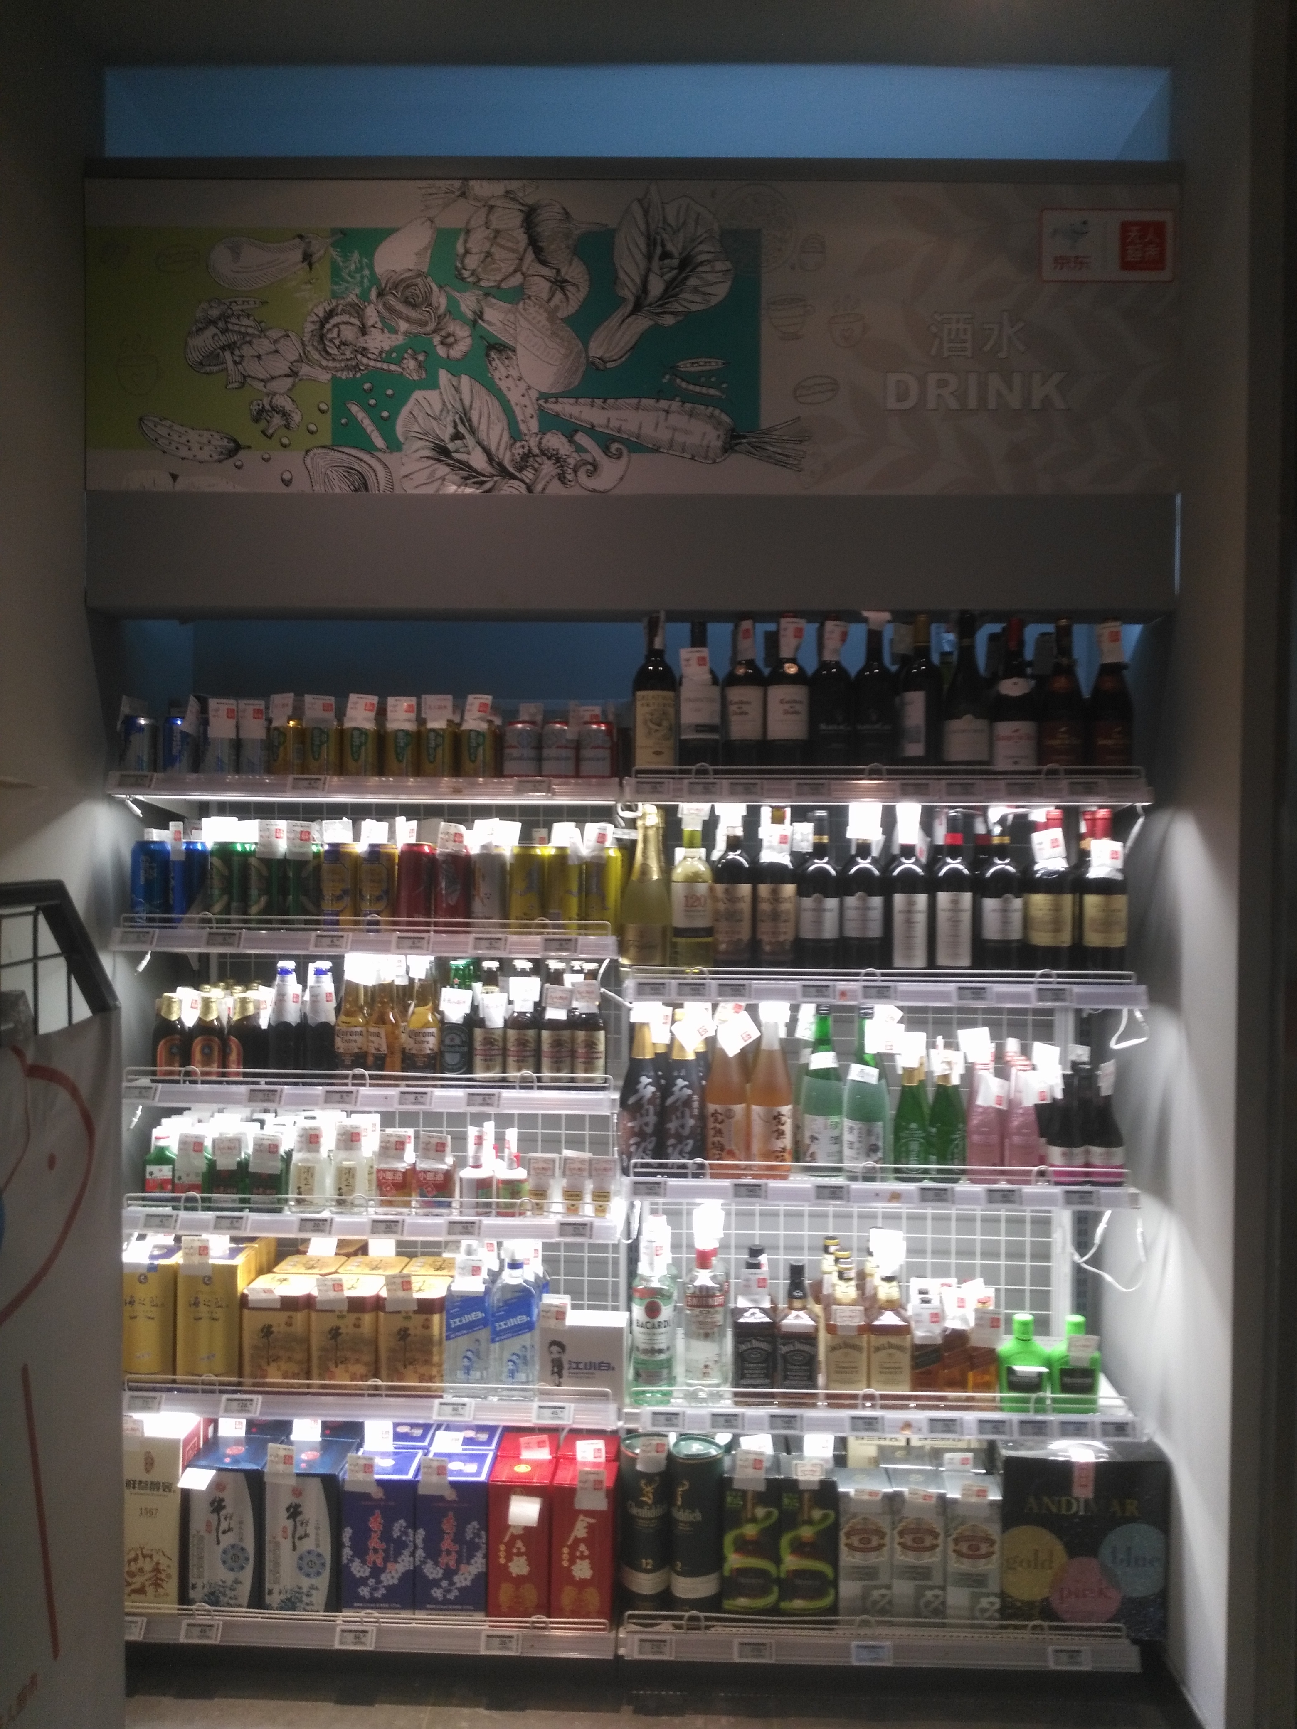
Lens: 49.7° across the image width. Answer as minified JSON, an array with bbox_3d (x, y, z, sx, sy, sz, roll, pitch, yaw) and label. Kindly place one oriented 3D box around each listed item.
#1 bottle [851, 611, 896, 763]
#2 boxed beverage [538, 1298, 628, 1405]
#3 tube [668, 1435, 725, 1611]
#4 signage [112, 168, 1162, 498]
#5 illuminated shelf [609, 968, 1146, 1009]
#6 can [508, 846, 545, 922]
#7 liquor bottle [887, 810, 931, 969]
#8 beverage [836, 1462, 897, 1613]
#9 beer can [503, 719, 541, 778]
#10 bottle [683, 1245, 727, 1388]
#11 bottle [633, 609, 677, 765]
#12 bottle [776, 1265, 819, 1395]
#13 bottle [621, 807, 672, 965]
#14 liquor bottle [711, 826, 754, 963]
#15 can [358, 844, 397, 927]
[{"bbox_3d":[0.397,-0.289,2.453,0.075,0.303,0.075,1,2,2],"label":"bottle"},{"bbox_3d":[-0.115,0.891,2.518,0.151,0.143,0.070,0,2,1],"label":"boxed beverage"},{"bbox_3d":[0.090,1.229,2.585,0.094,0.307,0.094,0,2,0],"label":"tube"},{"bbox_3d":[-0.042,-0.989,2.639,2.048,0.586,0.040,1,1,2],"label":"signage"},{"bbox_3d":[0.426,0.216,2.670,0.923,0.063,0.400,1,1,1],"label":"illuminated shelf"},{"bbox_3d":[-0.219,0.050,2.542,0.066,0.166,0.066,0,2,0],"label":"can"},{"bbox_3d":[0.475,0.054,2.540,0.076,0.307,0.076,1,1,1],"label":"liquor bottle"},{"bbox_3d":[0.386,1.220,2.506,0.093,0.238,0.088,1,2,2],"label":"beverage"},{"bbox_3d":[-0.230,-0.204,2.550,0.066,0.116,0.066,0,2,0],"label":"beer can"},{"bbox_3d":[0.103,0.827,2.522,0.079,0.273,0.079,1,1,2],"label":"bottle"},{"bbox_3d":[0.012,-0.296,2.503,0.076,0.305,0.076,1,1,2],"label":"bottle"},{"bbox_3d":[0.272,0.854,2.558,0.076,0.246,0.076,0,2,3],"label":"bottle"},{"bbox_3d":[-0.005,0.038,2.559,0.090,0.293,0.090,1,2,2],"label":"bottle"},{"bbox_3d":[0.154,0.047,2.529,0.075,0.296,0.075,1,2,2],"label":"liquor bottle"},{"bbox_3d":[-0.498,0.047,2.570,0.066,0.168,0.066,0,2,0],"label":"can"}]

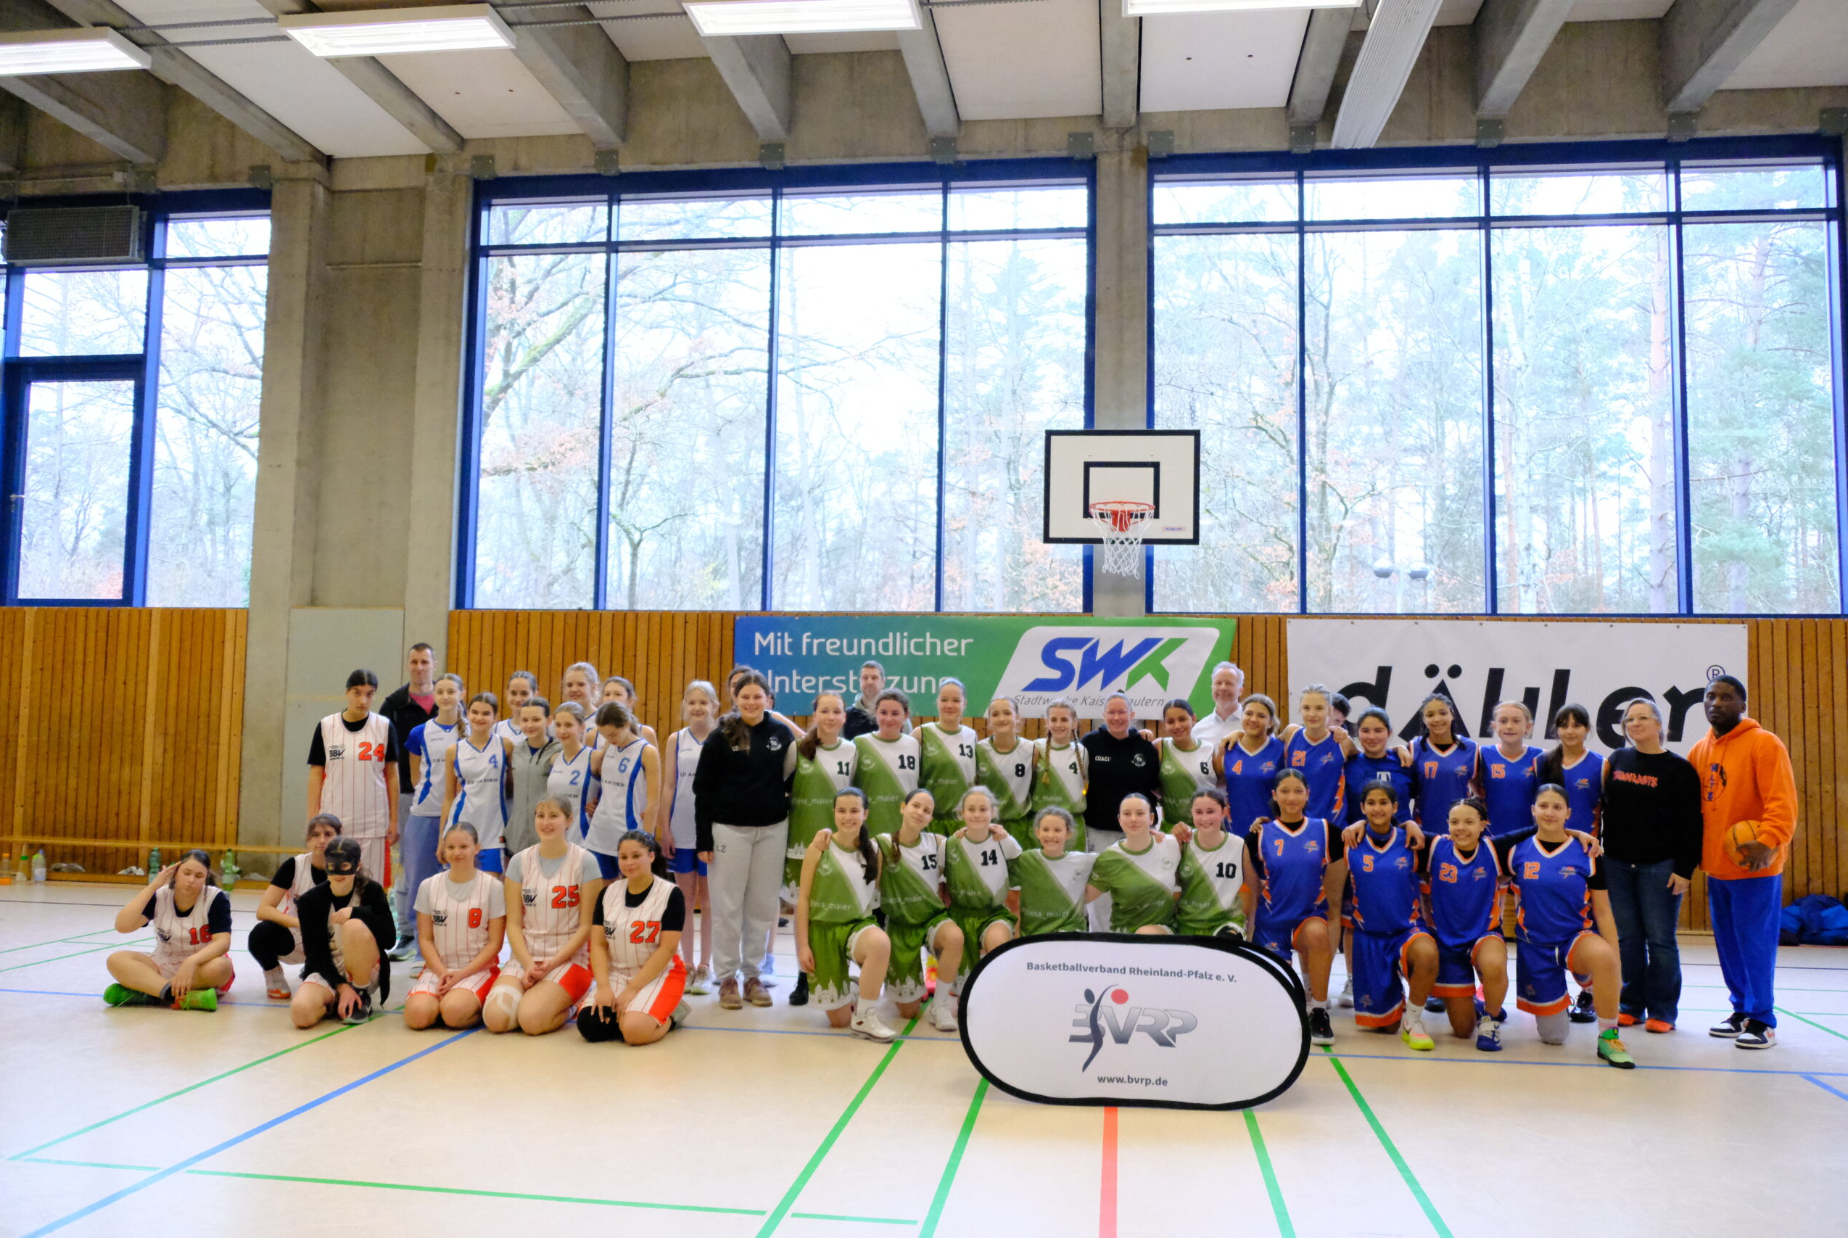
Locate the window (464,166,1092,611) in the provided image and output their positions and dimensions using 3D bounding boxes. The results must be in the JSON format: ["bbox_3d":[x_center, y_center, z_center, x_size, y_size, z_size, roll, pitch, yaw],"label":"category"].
[{"bbox_3d":[-1.278,-1.899,12.011,5.360,3.710,0.200,0,-4,8],"label":"window"}]

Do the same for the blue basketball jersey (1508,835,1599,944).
[{"bbox_3d":[3.056,1.312,7.034,0.440,0.530,0.270,-1,-4,20],"label":"blue basketball jersey"}]

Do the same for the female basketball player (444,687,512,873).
[{"bbox_3d":[-2.445,1.211,7.916,0.420,1.619,0.280,3,-5,-19],"label":"female basketball player"}]

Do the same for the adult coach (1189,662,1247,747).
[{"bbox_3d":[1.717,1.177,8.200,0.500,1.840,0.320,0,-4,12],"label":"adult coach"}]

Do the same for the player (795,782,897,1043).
[{"bbox_3d":[-0.354,1.413,7.128,0.510,1.160,0.800,1,-4,3],"label":"player"}]

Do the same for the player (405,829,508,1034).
[{"bbox_3d":[-2.240,1.471,7.000,0.470,0.950,0.620,1,-4,-7],"label":"player"}]

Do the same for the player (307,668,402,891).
[{"bbox_3d":[-3.202,1.148,8.100,0.500,1.720,0.300,2,-4,-16],"label":"player"}]

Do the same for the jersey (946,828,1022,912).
[{"bbox_3d":[0.304,1.261,7.283,0.390,0.430,0.260,1,-4,3],"label":"jersey"}]

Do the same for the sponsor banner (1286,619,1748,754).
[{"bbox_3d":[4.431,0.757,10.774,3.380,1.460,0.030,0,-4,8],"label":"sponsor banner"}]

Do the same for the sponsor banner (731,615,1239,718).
[{"bbox_3d":[0.434,0.380,11.327,3.970,0.760,0.030,0,-4,8],"label":"sponsor banner"}]

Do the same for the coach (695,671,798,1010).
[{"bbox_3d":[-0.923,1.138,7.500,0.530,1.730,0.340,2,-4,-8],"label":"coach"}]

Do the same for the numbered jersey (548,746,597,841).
[{"bbox_3d":[-1.878,0.964,7.695,0.340,0.570,0.230,0,-4,6],"label":"numbered jersey"}]

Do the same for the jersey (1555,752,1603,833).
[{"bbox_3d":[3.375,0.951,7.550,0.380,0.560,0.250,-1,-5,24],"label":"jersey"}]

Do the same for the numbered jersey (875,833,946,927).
[{"bbox_3d":[-0.063,1.318,7.329,0.370,0.510,0.260,1,-4,1],"label":"numbered jersey"}]

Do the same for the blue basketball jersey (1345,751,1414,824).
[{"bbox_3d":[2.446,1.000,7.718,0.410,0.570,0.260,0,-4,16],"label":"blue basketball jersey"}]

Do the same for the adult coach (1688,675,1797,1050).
[{"bbox_3d":[4.020,1.165,7.103,0.480,1.782,0.370,-3,-6,43],"label":"adult coach"}]

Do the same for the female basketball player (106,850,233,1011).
[{"bbox_3d":[-3.892,1.579,7.451,0.620,0.764,0.620,3,-5,-20],"label":"female basketball player"}]

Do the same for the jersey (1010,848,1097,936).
[{"bbox_3d":[0.633,1.387,7.120,0.450,0.520,0.260,1,-4,5],"label":"jersey"}]

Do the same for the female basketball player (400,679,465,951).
[{"bbox_3d":[-2.813,1.180,8.321,0.440,1.735,0.290,3,-5,-21],"label":"female basketball player"}]

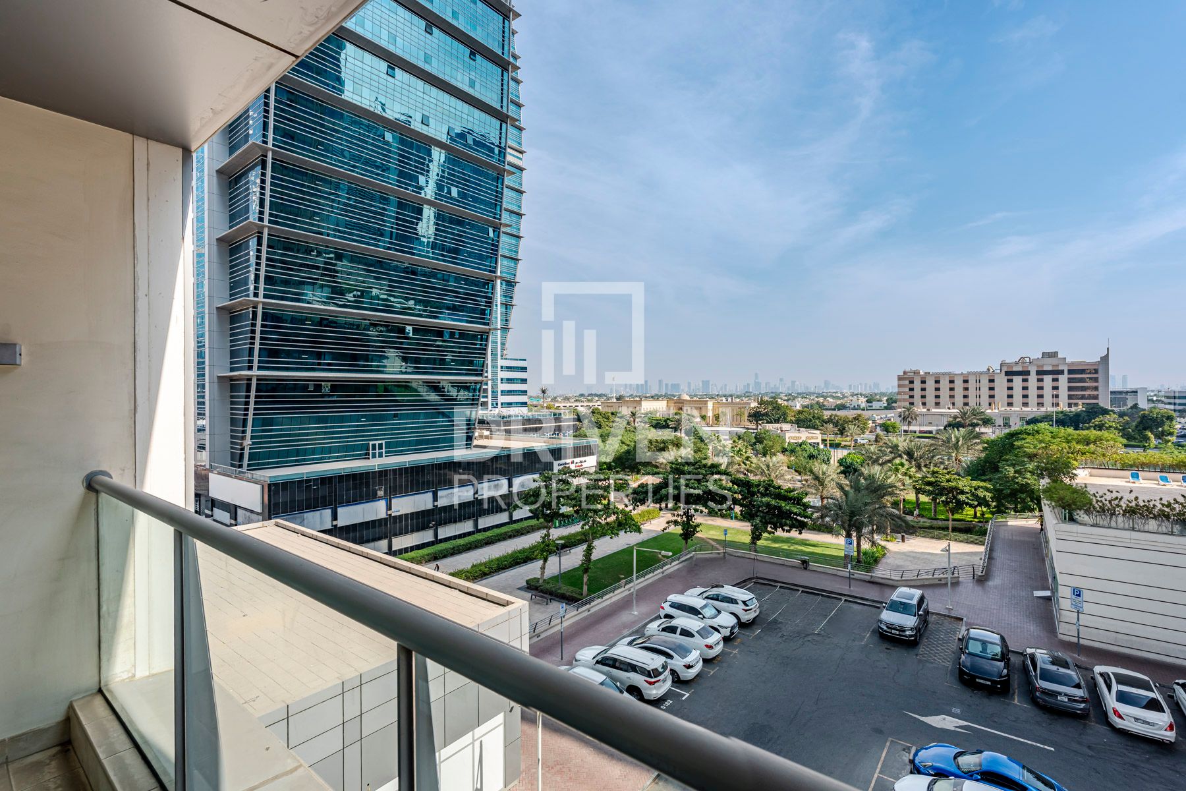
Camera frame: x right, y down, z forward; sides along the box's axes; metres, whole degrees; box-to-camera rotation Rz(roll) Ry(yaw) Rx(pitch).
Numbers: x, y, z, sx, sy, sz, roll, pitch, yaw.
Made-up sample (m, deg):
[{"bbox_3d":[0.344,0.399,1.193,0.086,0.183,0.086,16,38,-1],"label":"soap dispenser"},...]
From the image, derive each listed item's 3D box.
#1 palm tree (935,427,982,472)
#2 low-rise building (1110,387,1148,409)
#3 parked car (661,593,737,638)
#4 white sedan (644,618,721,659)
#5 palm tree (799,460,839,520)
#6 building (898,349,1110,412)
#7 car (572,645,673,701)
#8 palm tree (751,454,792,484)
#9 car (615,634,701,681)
[{"bbox_3d":[53.405,9.929,77.081,6.800,10.920,6.800,0,0,0],"label":"palm tree"},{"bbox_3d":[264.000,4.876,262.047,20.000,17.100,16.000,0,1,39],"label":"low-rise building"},{"bbox_3d":[6.170,12.920,30.850,4.460,1.630,1.830,0,0,36],"label":"parked car"},{"bbox_3d":[4.960,13.050,28.950,4.290,1.500,1.690,0,0,39],"label":"white sedan"},{"bbox_3d":[27.140,11.189,62.591,5.000,7.430,5.000,0,0,0],"label":"palm tree"},{"bbox_3d":[193.000,-3.700,253.500,77.000,29.500,25.000,0,0,39],"label":"building"},{"bbox_3d":[1.350,12.982,25.324,4.795,1.835,1.855,0,1,39],"label":"car"},{"bbox_3d":[22.500,10.300,66.500,5.100,6.000,5.100,0,0,18],"label":"palm tree"},{"bbox_3d":[3.180,13.170,27.165,4.620,1.430,1.820,0,1,39],"label":"car"}]

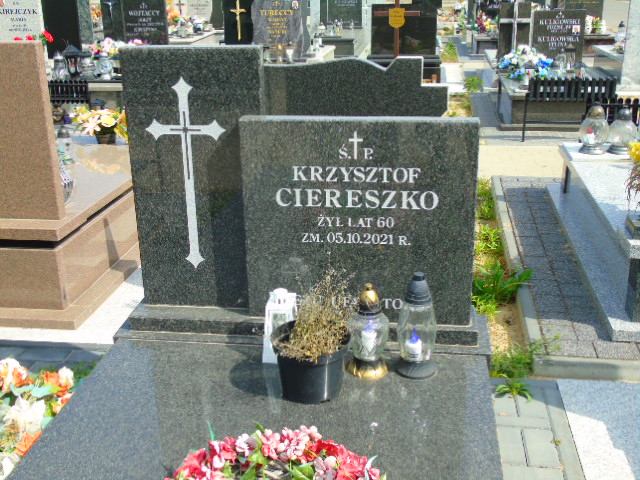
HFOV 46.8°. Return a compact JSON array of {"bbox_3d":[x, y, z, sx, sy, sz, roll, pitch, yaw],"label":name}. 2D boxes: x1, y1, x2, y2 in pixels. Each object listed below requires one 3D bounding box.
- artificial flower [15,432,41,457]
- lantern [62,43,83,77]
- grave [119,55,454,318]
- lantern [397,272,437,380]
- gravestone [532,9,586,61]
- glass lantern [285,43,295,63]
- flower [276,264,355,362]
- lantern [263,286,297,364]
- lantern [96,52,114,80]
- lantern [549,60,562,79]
[{"bbox_3d":[-0.794,0.562,2.022,0.095,0.065,0.095,2,20,7],"label":"artificial flower"},{"bbox_3d":[-2.635,-1.907,7.849,0.175,0.314,0.175,2,20,9],"label":"lantern"},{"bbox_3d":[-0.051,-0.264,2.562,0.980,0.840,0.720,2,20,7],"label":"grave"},{"bbox_3d":[0.241,0.207,1.814,0.105,0.256,0.105,2,20,9],"label":"lantern"},{"bbox_3d":[2.755,-2.333,8.496,0.570,0.620,0.090,2,20,9],"label":"gravestone"},{"bbox_3d":[-0.351,-2.226,8.793,0.115,0.250,0.115,2,20,7],"label":"glass lantern"},{"bbox_3d":[-0.013,0.174,1.727,0.175,0.155,0.165,2,20,9],"label":"flower"},{"bbox_3d":[-0.117,0.246,2.195,0.108,0.212,0.108,2,20,7],"label":"lantern"},{"bbox_3d":[-2.216,-1.798,7.612,0.158,0.286,0.158,2,20,9],"label":"lantern"},{"bbox_3d":[2.273,-1.631,7.137,0.145,0.200,0.145,2,20,7],"label":"lantern"}]

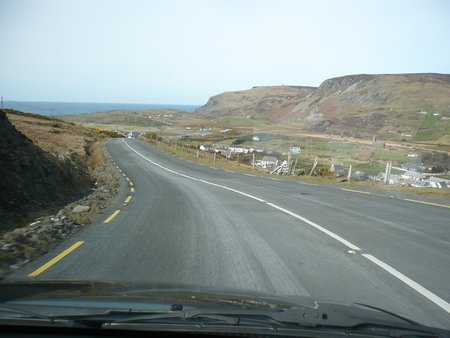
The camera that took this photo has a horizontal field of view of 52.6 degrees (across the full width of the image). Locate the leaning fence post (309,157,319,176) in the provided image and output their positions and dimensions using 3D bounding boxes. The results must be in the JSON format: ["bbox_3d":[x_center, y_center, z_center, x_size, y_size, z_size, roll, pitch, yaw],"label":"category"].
[{"bbox_3d":[4.936,-0.122,25.300,0.240,1.100,0.180,23,7,5],"label":"leaning fence post"}]

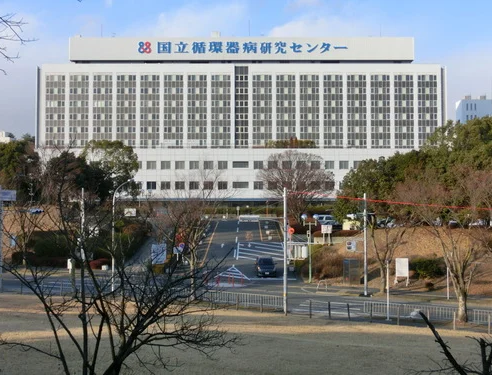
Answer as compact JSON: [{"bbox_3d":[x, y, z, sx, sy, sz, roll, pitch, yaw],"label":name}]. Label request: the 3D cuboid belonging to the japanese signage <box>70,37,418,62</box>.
[{"bbox_3d":[-1.101,-36.182,178.000,90.500,6.300,2.000,0,-2,0],"label":"japanese signage"}]

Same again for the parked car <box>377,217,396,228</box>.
[{"bbox_3d":[18.115,4.434,86.000,4.200,1.500,1.700,1,-2,-38],"label":"parked car"}]

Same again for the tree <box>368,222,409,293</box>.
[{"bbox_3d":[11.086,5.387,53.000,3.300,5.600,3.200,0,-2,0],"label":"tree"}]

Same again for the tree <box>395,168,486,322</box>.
[{"bbox_3d":[11.346,3.375,39.500,5.400,8.950,5.400,0,-2,0],"label":"tree"}]

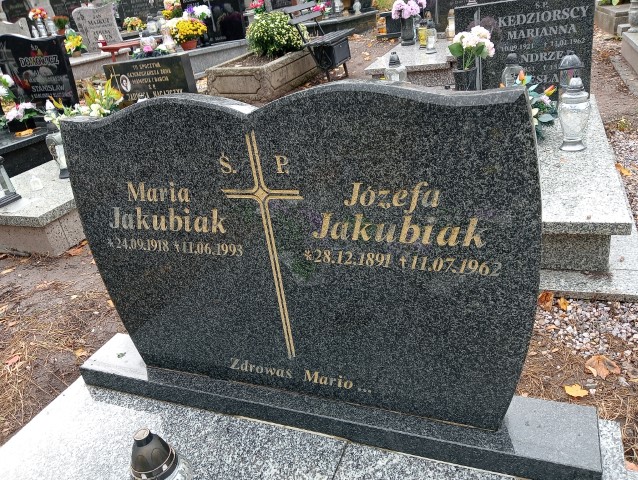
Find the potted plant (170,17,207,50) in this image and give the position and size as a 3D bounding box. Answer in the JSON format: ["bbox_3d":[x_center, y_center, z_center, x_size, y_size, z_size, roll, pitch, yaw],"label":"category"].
[{"bbox_3d":[-1.970,-3.110,7.800,0.520,0.460,0.480,-14,27,-8],"label":"potted plant"}]

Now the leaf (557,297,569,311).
[{"bbox_3d":[0.823,0.208,1.744,0.045,0.016,0.065,2,28,23],"label":"leaf"}]

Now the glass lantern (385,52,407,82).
[{"bbox_3d":[0.697,-1.516,4.676,0.175,0.360,0.175,2,28,23],"label":"glass lantern"}]

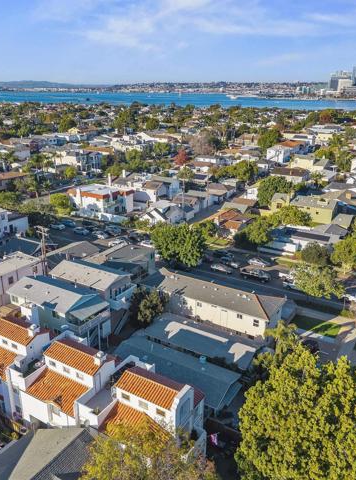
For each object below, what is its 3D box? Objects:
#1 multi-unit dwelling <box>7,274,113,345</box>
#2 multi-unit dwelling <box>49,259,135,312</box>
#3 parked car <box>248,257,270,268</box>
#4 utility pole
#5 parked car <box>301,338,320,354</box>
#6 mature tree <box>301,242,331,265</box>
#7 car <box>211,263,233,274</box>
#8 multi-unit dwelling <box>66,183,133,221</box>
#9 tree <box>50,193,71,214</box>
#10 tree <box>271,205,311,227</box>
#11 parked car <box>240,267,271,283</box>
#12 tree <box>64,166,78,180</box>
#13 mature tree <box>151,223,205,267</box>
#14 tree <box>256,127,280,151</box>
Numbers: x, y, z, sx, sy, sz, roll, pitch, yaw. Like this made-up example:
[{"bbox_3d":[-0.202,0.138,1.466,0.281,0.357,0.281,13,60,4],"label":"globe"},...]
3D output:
[{"bbox_3d":[-16.992,10.026,64.919,15.600,6.600,8.300,11,22,29],"label":"multi-unit dwelling"},{"bbox_3d":[-14.334,7.901,75.099,14.463,6.675,6.979,12,22,29],"label":"multi-unit dwelling"},{"bbox_3d":[15.837,4.161,87.294,4.500,1.450,1.800,10,21,26],"label":"parked car"},{"bbox_3d":[-23.877,3.478,79.579,2.933,11.935,0.506,12,22,29],"label":"utility pole"},{"bbox_3d":[16.448,14.014,58.677,4.600,1.500,1.850,11,22,29],"label":"parked car"},{"bbox_3d":[26.665,2.818,85.460,5.200,5.350,5.200,6,20,17],"label":"mature tree"},{"bbox_3d":[8.355,5.160,84.209,4.500,1.450,1.800,10,21,26],"label":"car"},{"bbox_3d":[-21.713,-11.029,125.475,13.300,6.800,13.000,11,22,29],"label":"multi-unit dwelling"},{"bbox_3d":[-32.982,-10.377,124.355,5.700,6.300,5.700,0,19,0],"label":"tree"},{"bbox_3d":[26.284,-4.279,102.346,8.770,7.810,7.890,5,20,14],"label":"tree"},{"bbox_3d":[15.376,6.588,87.243,5.600,1.820,1.950,12,22,29],"label":"parked car"},{"bbox_3d":[-39.558,-24.497,164.129,4.300,4.655,4.300,0,19,0],"label":"tree"},{"bbox_3d":[-0.063,1.914,80.523,9.500,9.881,9.500,0,19,0],"label":"mature tree"},{"bbox_3d":[46.811,-49.879,227.273,12.040,13.090,12.040,4,19,11],"label":"tree"}]

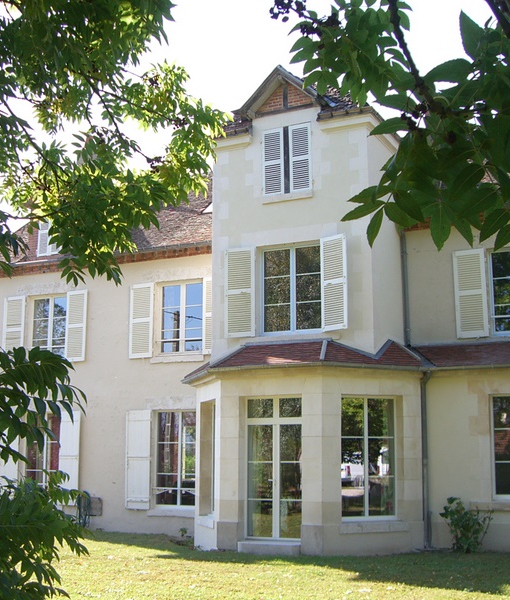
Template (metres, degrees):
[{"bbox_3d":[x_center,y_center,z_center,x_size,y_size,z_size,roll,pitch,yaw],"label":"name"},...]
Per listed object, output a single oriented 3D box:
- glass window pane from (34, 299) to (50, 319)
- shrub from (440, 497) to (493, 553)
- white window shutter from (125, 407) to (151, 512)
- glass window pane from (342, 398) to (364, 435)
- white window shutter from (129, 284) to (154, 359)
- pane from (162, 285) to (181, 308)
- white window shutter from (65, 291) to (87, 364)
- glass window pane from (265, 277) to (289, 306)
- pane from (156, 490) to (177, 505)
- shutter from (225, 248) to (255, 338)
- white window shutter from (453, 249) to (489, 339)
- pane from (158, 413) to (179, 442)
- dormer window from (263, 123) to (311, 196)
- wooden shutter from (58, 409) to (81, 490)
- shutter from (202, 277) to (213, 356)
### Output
[{"bbox_3d":[-5.711,0.252,23.532,0.500,0.538,0.020,-5,-13,24],"label":"glass window pane"},{"bbox_3d":[3.645,3.869,15.135,0.820,0.930,0.700,-5,-11,25],"label":"shrub"},{"bbox_3d":[-2.512,3.434,18.881,0.616,2.104,0.050,-5,-11,26],"label":"white window shutter"},{"bbox_3d":[1.627,1.984,14.809,0.506,0.644,0.030,5,-11,-25],"label":"glass window pane"},{"bbox_3d":[-2.817,0.518,21.861,0.674,1.870,0.045,-5,-13,24],"label":"white window shutter"},{"bbox_3d":[-1.931,-0.067,20.371,0.496,0.498,0.030,-5,-10,29],"label":"pane"},{"bbox_3d":[-4.625,0.675,22.681,0.651,1.870,0.045,-5,-13,24],"label":"white window shutter"},{"bbox_3d":[0.426,-0.179,16.943,0.540,0.530,0.040,-5,-11,25],"label":"glass window pane"},{"bbox_3d":[-1.872,4.205,18.697,0.515,0.312,0.030,-5,-11,26],"label":"pane"},{"bbox_3d":[-0.283,-0.131,17.097,0.663,1.739,0.045,-5,-10,29],"label":"shutter"},{"bbox_3d":[3.999,-0.112,16.277,0.574,1.633,0.045,-5,-11,26],"label":"white window shutter"},{"bbox_3d":[-1.954,2.900,19.915,0.574,0.660,0.030,-5,-10,29],"label":"pane"},{"bbox_3d":[0.668,-2.897,18.210,1.080,1.480,0.120,-5,-13,24],"label":"dormer window"},{"bbox_3d":[-4.415,3.797,20.936,0.601,2.213,0.045,-5,-10,29],"label":"wooden shutter"},{"bbox_3d":[-0.960,0.357,21.020,0.660,1.870,0.045,-5,-13,24],"label":"shutter"}]

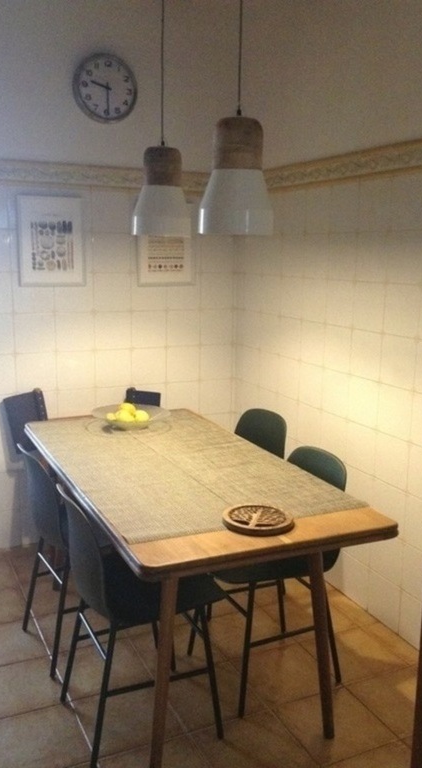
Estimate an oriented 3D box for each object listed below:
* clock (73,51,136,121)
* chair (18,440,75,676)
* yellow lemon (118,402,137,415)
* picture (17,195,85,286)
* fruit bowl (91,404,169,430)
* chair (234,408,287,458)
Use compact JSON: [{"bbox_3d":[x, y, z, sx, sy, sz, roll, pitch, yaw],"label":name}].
[{"bbox_3d":[-0.511,-1.437,3.551,0.312,0.312,0.045,-4,11,-24],"label":"clock"},{"bbox_3d":[-0.457,0.608,2.775,0.500,0.800,0.430,-4,12,-27],"label":"chair"},{"bbox_3d":[-0.360,0.109,3.168,0.070,0.055,0.056,1,10,0],"label":"yellow lemon"},{"bbox_3d":[-0.775,-0.695,3.579,0.325,0.435,0.025,-4,11,-24],"label":"picture"},{"bbox_3d":[-0.340,0.149,3.149,0.336,0.070,0.336,1,10,0],"label":"fruit bowl"},{"bbox_3d":[0.037,0.529,3.255,0.500,0.800,0.430,-6,12,-33],"label":"chair"}]

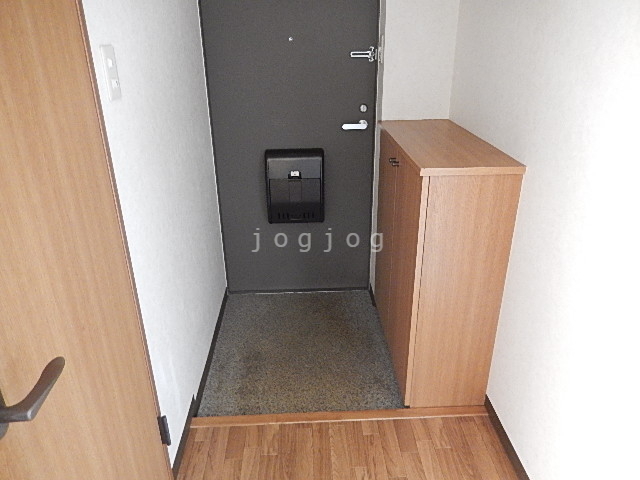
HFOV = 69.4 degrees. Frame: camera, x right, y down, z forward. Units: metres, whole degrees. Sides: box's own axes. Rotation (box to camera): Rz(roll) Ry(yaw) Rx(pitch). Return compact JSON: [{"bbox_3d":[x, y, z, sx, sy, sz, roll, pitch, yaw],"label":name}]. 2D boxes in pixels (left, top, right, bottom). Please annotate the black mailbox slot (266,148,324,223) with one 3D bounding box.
[{"bbox_3d":[-0.126,-0.280,2.427,0.293,0.375,0.090,-1,24,-2],"label":"black mailbox slot"}]

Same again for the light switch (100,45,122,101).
[{"bbox_3d":[-0.503,-0.405,1.120,0.009,0.120,0.069,-1,24,-2],"label":"light switch"}]

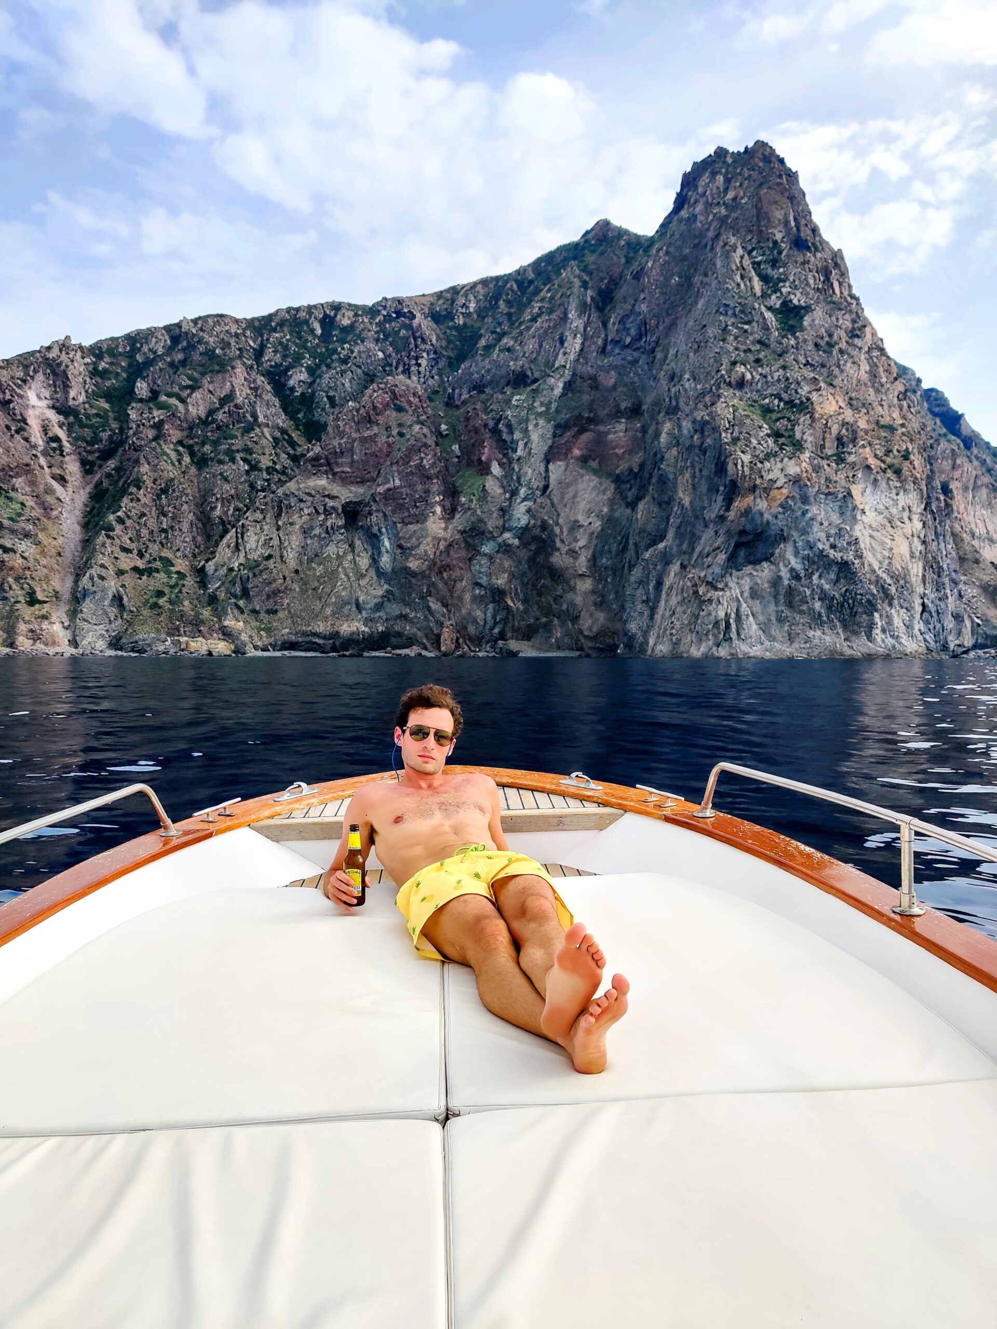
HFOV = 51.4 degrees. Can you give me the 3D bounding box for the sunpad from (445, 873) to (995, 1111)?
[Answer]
[{"bbox_3d":[0.398,0.788,2.619,1.060,0.110,1.420,-2,5,-3],"label":"sunpad"}]

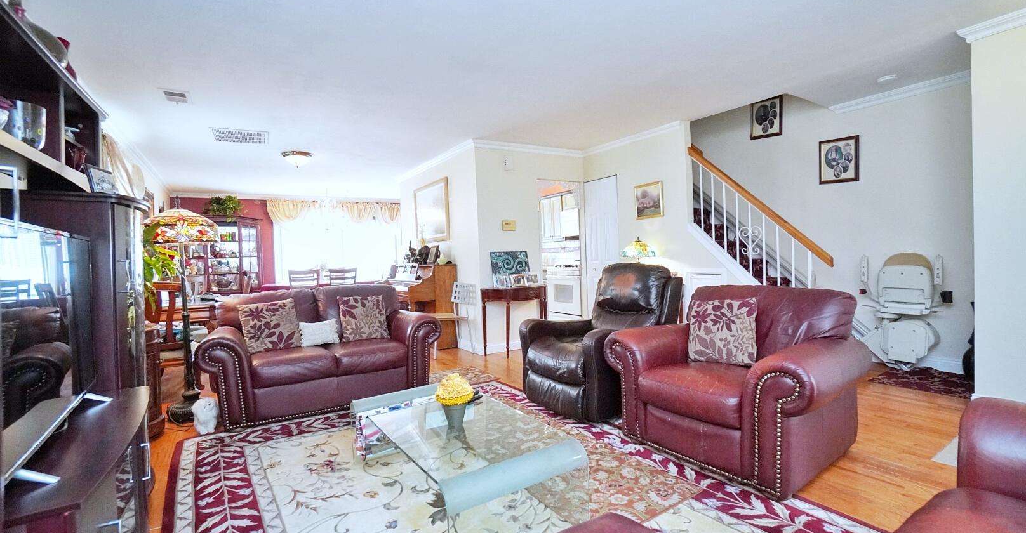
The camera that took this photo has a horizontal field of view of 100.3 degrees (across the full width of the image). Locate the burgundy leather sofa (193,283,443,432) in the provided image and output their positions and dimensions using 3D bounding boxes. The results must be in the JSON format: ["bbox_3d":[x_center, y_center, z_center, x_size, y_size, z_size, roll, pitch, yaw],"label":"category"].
[{"bbox_3d":[-1.677,0.666,3.830,1.790,0.920,0.970,-4,2,-33],"label":"burgundy leather sofa"}]

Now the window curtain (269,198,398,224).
[{"bbox_3d":[-3.477,-1.103,8.726,2.620,0.500,0.130,-3,2,-32],"label":"window curtain"}]

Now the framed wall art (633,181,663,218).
[{"bbox_3d":[1.525,-0.738,4.828,0.030,0.390,0.390,-3,2,-33],"label":"framed wall art"}]

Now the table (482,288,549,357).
[{"bbox_3d":[0.127,0.614,4.930,0.930,0.752,0.370,-3,2,-33],"label":"table"}]

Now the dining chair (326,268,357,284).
[{"bbox_3d":[-2.781,0.538,6.909,0.450,1.015,0.530,-3,2,-33],"label":"dining chair"}]

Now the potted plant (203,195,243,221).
[{"bbox_3d":[-5.021,-1.004,7.407,0.560,0.430,0.450,-3,2,-33],"label":"potted plant"}]

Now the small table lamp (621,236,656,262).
[{"bbox_3d":[1.347,-0.073,4.584,0.360,0.500,0.360,-3,2,-32],"label":"small table lamp"}]

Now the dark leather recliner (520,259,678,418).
[{"bbox_3d":[0.729,0.507,3.480,1.070,1.020,0.880,-3,2,-32],"label":"dark leather recliner"}]

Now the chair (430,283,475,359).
[{"bbox_3d":[-0.764,0.613,4.955,0.500,0.820,0.440,-3,2,-33],"label":"chair"}]

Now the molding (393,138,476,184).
[{"bbox_3d":[-1.135,-1.379,5.820,0.070,0.075,2.600,-4,2,-33],"label":"molding"}]

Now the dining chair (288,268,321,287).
[{"bbox_3d":[-3.232,0.564,6.612,0.450,1.015,0.530,-3,2,-33],"label":"dining chair"}]

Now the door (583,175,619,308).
[{"bbox_3d":[1.140,-0.069,5.448,0.045,2.030,0.590,-3,2,-32],"label":"door"}]

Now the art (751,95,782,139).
[{"bbox_3d":[2.761,-1.622,4.674,0.025,0.430,0.330,-4,2,-33],"label":"art"}]

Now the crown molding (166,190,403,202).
[{"bbox_3d":[-4.165,-1.340,8.405,4.000,0.080,0.075,-3,2,-32],"label":"crown molding"}]

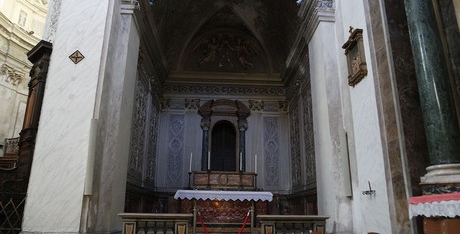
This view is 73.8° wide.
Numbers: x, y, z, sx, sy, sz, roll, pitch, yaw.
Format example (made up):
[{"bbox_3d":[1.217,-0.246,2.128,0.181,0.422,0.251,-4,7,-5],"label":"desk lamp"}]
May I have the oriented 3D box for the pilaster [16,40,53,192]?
[{"bbox_3d":[-4.173,0.057,6.553,0.820,3.225,0.360,-13,-19,42],"label":"pilaster"}]

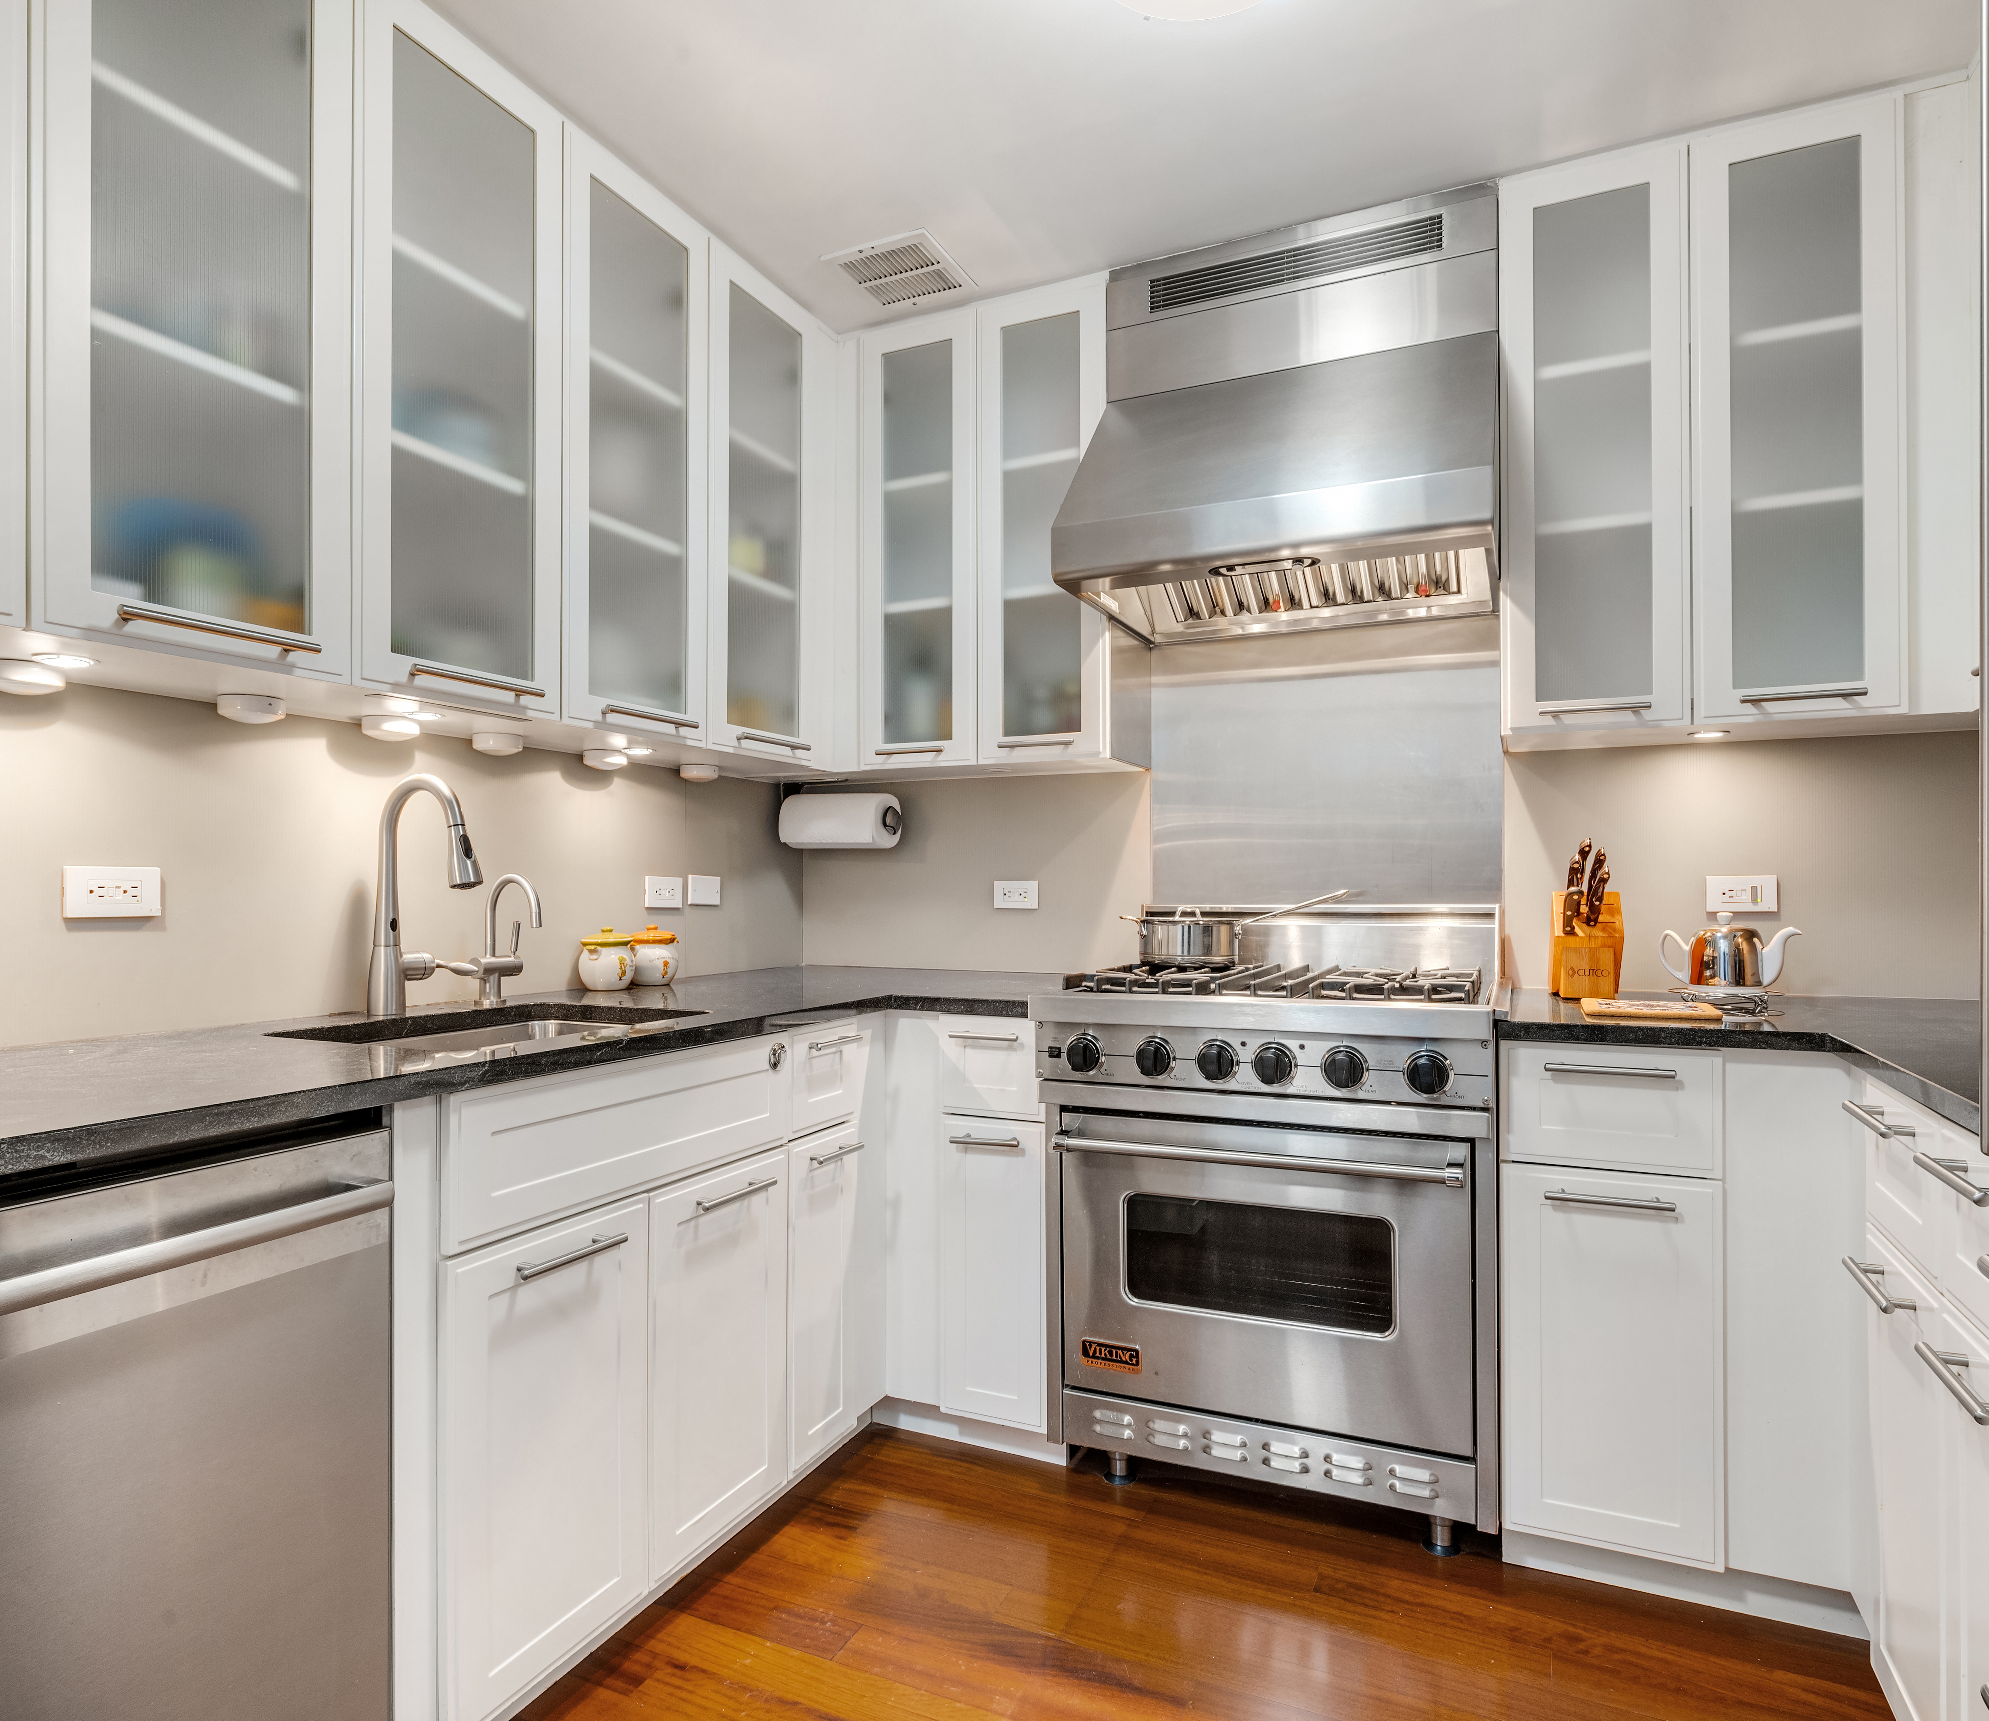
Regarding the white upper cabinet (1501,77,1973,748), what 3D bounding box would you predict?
[{"bbox_3d":[1.294,-0.732,2.096,0.668,1.003,0.330,0,-1,24],"label":"white upper cabinet"}]

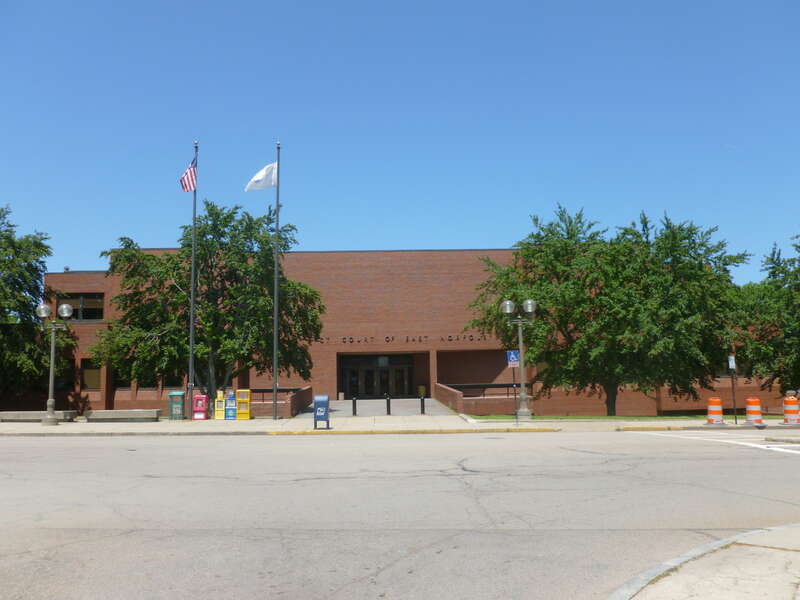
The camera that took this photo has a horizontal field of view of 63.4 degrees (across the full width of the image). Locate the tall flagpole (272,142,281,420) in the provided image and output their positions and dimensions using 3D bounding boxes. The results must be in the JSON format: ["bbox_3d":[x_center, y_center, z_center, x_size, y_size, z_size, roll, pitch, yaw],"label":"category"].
[{"bbox_3d":[-5.419,-0.976,28.563,0.200,12.332,0.200,0,-6,0],"label":"tall flagpole"}]

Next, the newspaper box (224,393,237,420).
[{"bbox_3d":[-7.352,4.632,28.200,0.460,1.180,0.430,-1,-6,-3],"label":"newspaper box"}]

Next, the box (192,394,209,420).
[{"bbox_3d":[-8.685,4.693,28.200,0.550,1.070,0.480,-1,-6,-3],"label":"box"}]

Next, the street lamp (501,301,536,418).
[{"bbox_3d":[4.861,2.378,25.787,1.380,4.783,0.650,-2,-6,0],"label":"street lamp"}]

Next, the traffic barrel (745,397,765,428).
[{"bbox_3d":[13.014,4.090,23.687,0.660,1.030,0.660,-1,-6,0],"label":"traffic barrel"}]

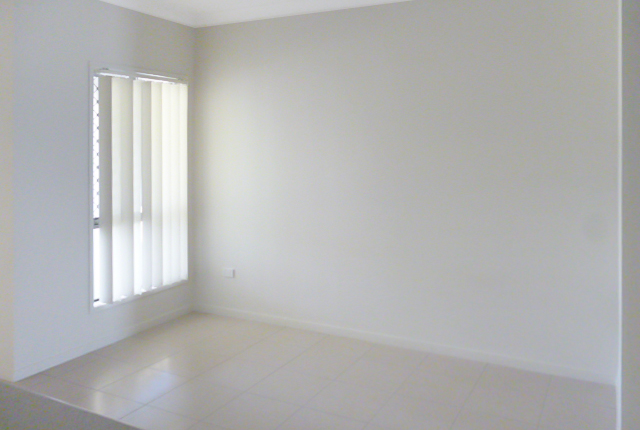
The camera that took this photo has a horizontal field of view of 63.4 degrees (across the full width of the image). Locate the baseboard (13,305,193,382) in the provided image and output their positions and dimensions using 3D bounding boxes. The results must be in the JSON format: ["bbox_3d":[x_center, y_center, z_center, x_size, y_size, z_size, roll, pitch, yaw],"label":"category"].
[{"bbox_3d":[-1.530,0.934,3.979,0.025,0.072,1.684,4,7,27],"label":"baseboard"}]

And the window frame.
[{"bbox_3d":[-1.407,-0.224,4.138,0.100,1.751,1.005,4,7,27],"label":"window frame"}]

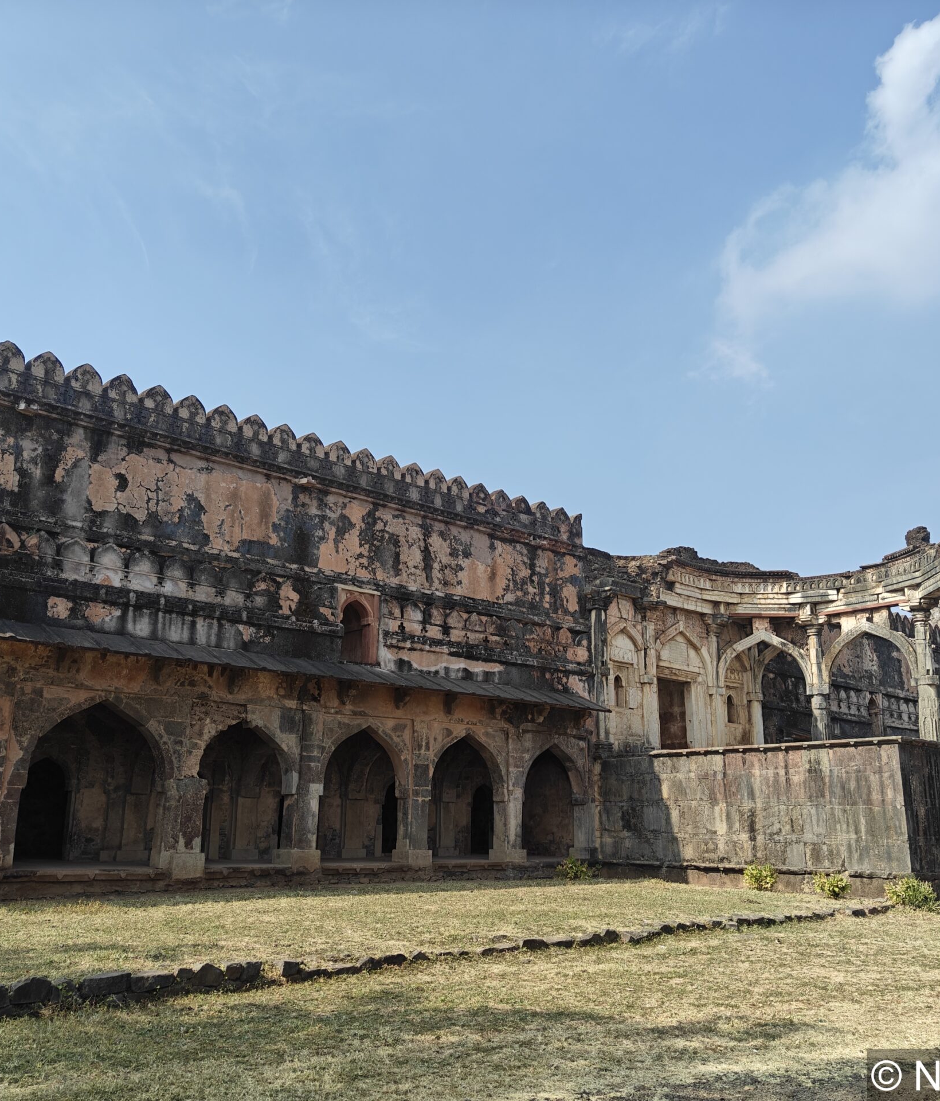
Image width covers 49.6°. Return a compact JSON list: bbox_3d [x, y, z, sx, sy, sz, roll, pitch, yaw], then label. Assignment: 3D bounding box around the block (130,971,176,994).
[{"bbox_3d":[-2.987,4.067,9.586,0.416,0.188,0.280,14,-20,-41],"label":"block"}]

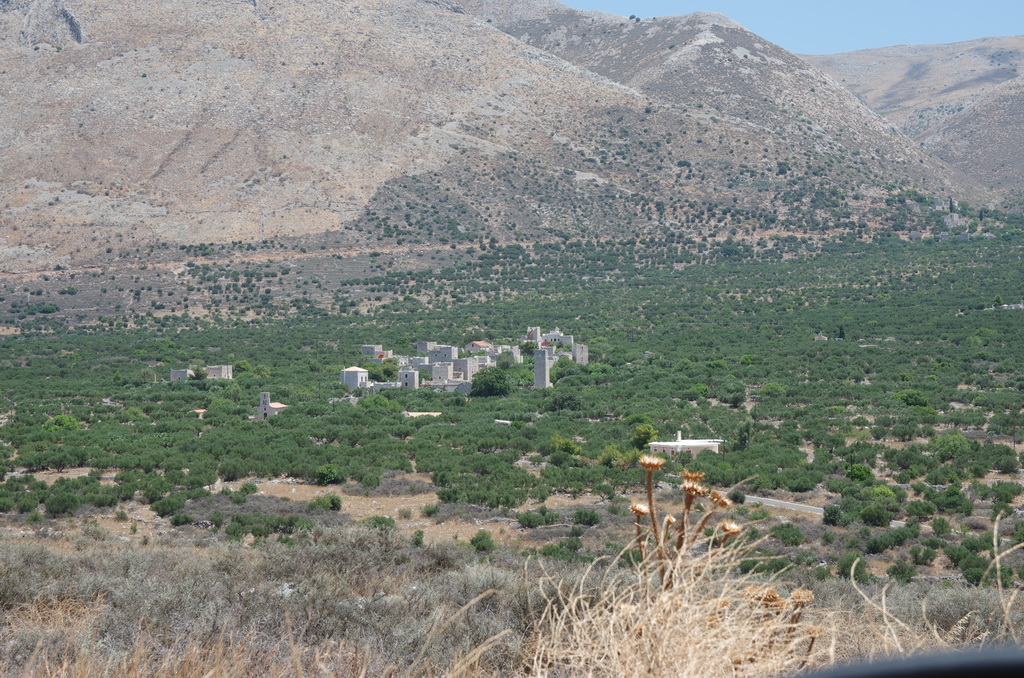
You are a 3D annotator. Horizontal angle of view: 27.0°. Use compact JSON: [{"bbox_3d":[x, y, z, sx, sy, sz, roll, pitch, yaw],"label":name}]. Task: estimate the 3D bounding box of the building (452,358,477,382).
[{"bbox_3d":[-17.148,11.432,785.000,5.700,8.482,8.200,1,1,26],"label":"building"}]

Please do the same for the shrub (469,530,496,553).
[{"bbox_3d":[-3.749,26.504,280.000,3.420,3.157,2.907,0,1,0],"label":"shrub"}]

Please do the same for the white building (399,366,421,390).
[{"bbox_3d":[-41.073,15.548,853.000,6.400,8.800,6.400,0,1,12],"label":"white building"}]

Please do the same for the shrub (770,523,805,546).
[{"bbox_3d":[37.273,26.450,288.000,4.600,3.247,3.910,0,1,0],"label":"shrub"}]

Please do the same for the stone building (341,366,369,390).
[{"bbox_3d":[-61.589,15.750,834.000,8.200,9.700,8.000,0,1,26],"label":"stone building"}]

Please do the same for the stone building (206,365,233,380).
[{"bbox_3d":[-114.243,13.354,830.000,7.000,6.044,8.000,0,1,20],"label":"stone building"}]

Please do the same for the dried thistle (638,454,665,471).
[{"bbox_3d":[0.282,0.249,4.300,0.052,0.033,0.050,0,1,0],"label":"dried thistle"}]

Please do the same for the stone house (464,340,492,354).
[{"bbox_3d":[-15.187,3.853,965.000,7.600,5.400,10.200,0,1,27],"label":"stone house"}]

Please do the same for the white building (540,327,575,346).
[{"bbox_3d":[21.375,-0.799,1000.000,14.000,8.800,8.000,0,1,7],"label":"white building"}]

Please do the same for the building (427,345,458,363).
[{"bbox_3d":[-26.611,6.628,830.000,9.600,8.188,7.000,0,1,18],"label":"building"}]

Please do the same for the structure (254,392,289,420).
[{"bbox_3d":[-67.788,19.237,600.000,6.800,8.315,10.000,0,1,14],"label":"structure"}]

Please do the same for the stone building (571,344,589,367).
[{"bbox_3d":[30.667,7.835,953.000,5.500,10.600,5.500,0,1,-20],"label":"stone building"}]

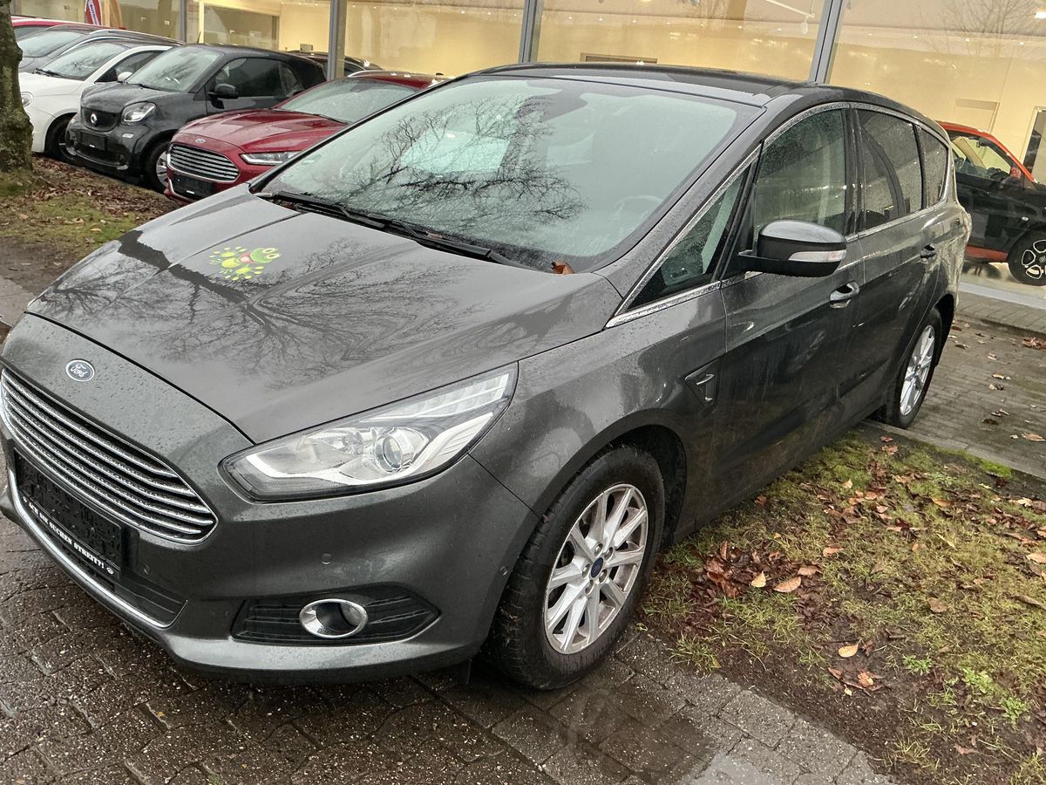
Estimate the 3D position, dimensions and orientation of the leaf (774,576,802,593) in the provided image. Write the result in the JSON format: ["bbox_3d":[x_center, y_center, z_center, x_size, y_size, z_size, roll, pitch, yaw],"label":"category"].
[{"bbox_3d":[0.885,0.642,2.825,0.145,0.020,0.068,-9,24,-35],"label":"leaf"}]

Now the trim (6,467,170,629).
[{"bbox_3d":[-1.080,0.366,2.040,0.870,0.100,0.110,20,24,36],"label":"trim"}]

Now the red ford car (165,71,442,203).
[{"bbox_3d":[-1.157,-2.432,8.634,1.852,1.495,4.867,20,23,34],"label":"red ford car"}]

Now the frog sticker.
[{"bbox_3d":[-0.723,-0.344,2.212,0.175,0.012,0.267,-16,33,-17],"label":"frog sticker"}]

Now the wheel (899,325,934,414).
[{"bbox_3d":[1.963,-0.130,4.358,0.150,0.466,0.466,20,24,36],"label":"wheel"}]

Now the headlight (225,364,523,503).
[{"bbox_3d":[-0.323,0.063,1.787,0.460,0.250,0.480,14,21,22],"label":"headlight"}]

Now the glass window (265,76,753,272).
[{"bbox_3d":[-0.038,-0.817,2.821,1.460,0.120,1.090,20,50,36],"label":"glass window"}]

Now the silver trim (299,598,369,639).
[{"bbox_3d":[-0.384,0.461,1.742,0.145,0.097,0.050,6,19,0],"label":"silver trim"}]

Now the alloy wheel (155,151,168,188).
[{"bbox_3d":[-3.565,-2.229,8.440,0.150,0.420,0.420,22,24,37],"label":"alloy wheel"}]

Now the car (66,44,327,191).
[{"bbox_3d":[-3.451,-3.055,9.398,1.663,1.555,2.695,22,24,37],"label":"car"}]

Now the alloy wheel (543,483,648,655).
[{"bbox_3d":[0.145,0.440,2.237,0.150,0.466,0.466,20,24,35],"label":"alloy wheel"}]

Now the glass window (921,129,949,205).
[{"bbox_3d":[2.026,-1.081,4.144,0.030,0.350,0.440,-1,11,36],"label":"glass window"}]

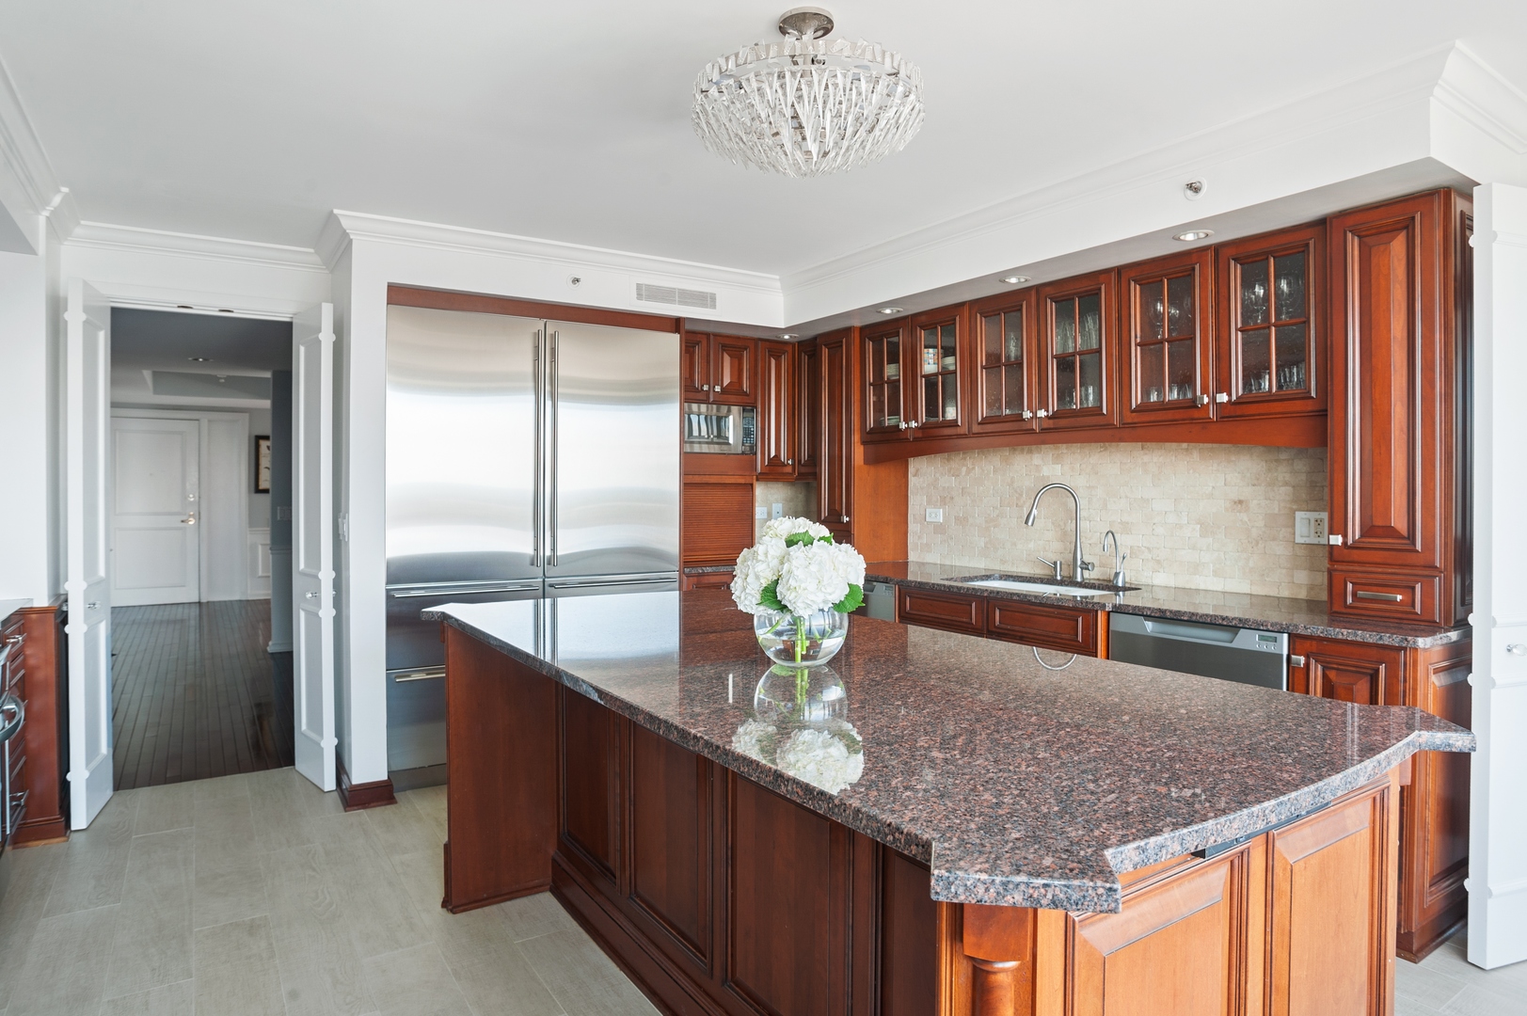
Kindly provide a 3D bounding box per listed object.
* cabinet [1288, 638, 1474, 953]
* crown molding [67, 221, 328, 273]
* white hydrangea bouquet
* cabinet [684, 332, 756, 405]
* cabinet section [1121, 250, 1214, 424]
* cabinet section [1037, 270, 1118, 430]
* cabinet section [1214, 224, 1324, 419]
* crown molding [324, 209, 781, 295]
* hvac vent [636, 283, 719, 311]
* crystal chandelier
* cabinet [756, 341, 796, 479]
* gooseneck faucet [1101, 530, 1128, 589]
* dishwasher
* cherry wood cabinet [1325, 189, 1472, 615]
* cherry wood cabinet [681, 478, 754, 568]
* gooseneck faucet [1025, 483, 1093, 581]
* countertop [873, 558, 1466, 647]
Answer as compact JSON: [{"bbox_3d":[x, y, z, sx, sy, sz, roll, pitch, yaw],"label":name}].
[{"bbox_3d":[1.902,0.785,2.549,0.600,0.847,0.348,0,1,-33],"label":"cabinet"},{"bbox_3d":[-2.459,-1.134,3.721,1.005,0.095,0.075,0,1,-33],"label":"crown molding"},{"bbox_3d":[0.083,0.186,1.946,0.290,0.332,0.305,0,1,0],"label":"white hydrangea bouquet"},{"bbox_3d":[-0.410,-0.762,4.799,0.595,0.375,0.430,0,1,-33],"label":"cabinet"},{"bbox_3d":[1.672,-0.637,3.326,0.340,0.637,0.383,0,1,-35],"label":"cabinet section"},{"bbox_3d":[1.450,-0.644,3.647,0.340,0.633,0.386,0,1,-35],"label":"cabinet section"},{"bbox_3d":[1.883,-0.631,3.021,0.340,0.635,0.355,0,1,-35],"label":"cabinet section"},{"bbox_3d":[-0.805,-1.146,3.933,2.155,0.095,0.075,0,1,-33],"label":"crown molding"},{"bbox_3d":[-0.434,-1.067,4.290,0.455,0.083,0.020,-1,1,-34],"label":"hvac vent"},{"bbox_3d":[0.107,-0.996,2.047,0.555,0.360,0.555,0,1,0],"label":"crystal chandelier"},{"bbox_3d":[-0.014,-0.568,5.065,0.265,0.810,0.330,-1,1,-34],"label":"cabinet"},{"bbox_3d":[1.458,0.209,3.511,0.155,0.230,0.050,-1,1,-34],"label":"gooseneck faucet"},{"bbox_3d":[1.642,0.784,2.939,0.590,0.840,0.610,0,1,-33],"label":"dishwasher"},{"bbox_3d":[2.041,-0.297,2.687,0.330,1.270,0.320,-1,1,-34],"label":"cherry wood cabinet"},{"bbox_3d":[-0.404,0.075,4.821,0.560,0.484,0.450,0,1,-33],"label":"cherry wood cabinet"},{"bbox_3d":[1.286,0.107,3.651,0.280,0.430,0.100,0,0,-18],"label":"gooseneck faucet"},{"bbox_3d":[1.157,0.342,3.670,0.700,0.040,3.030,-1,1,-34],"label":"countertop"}]

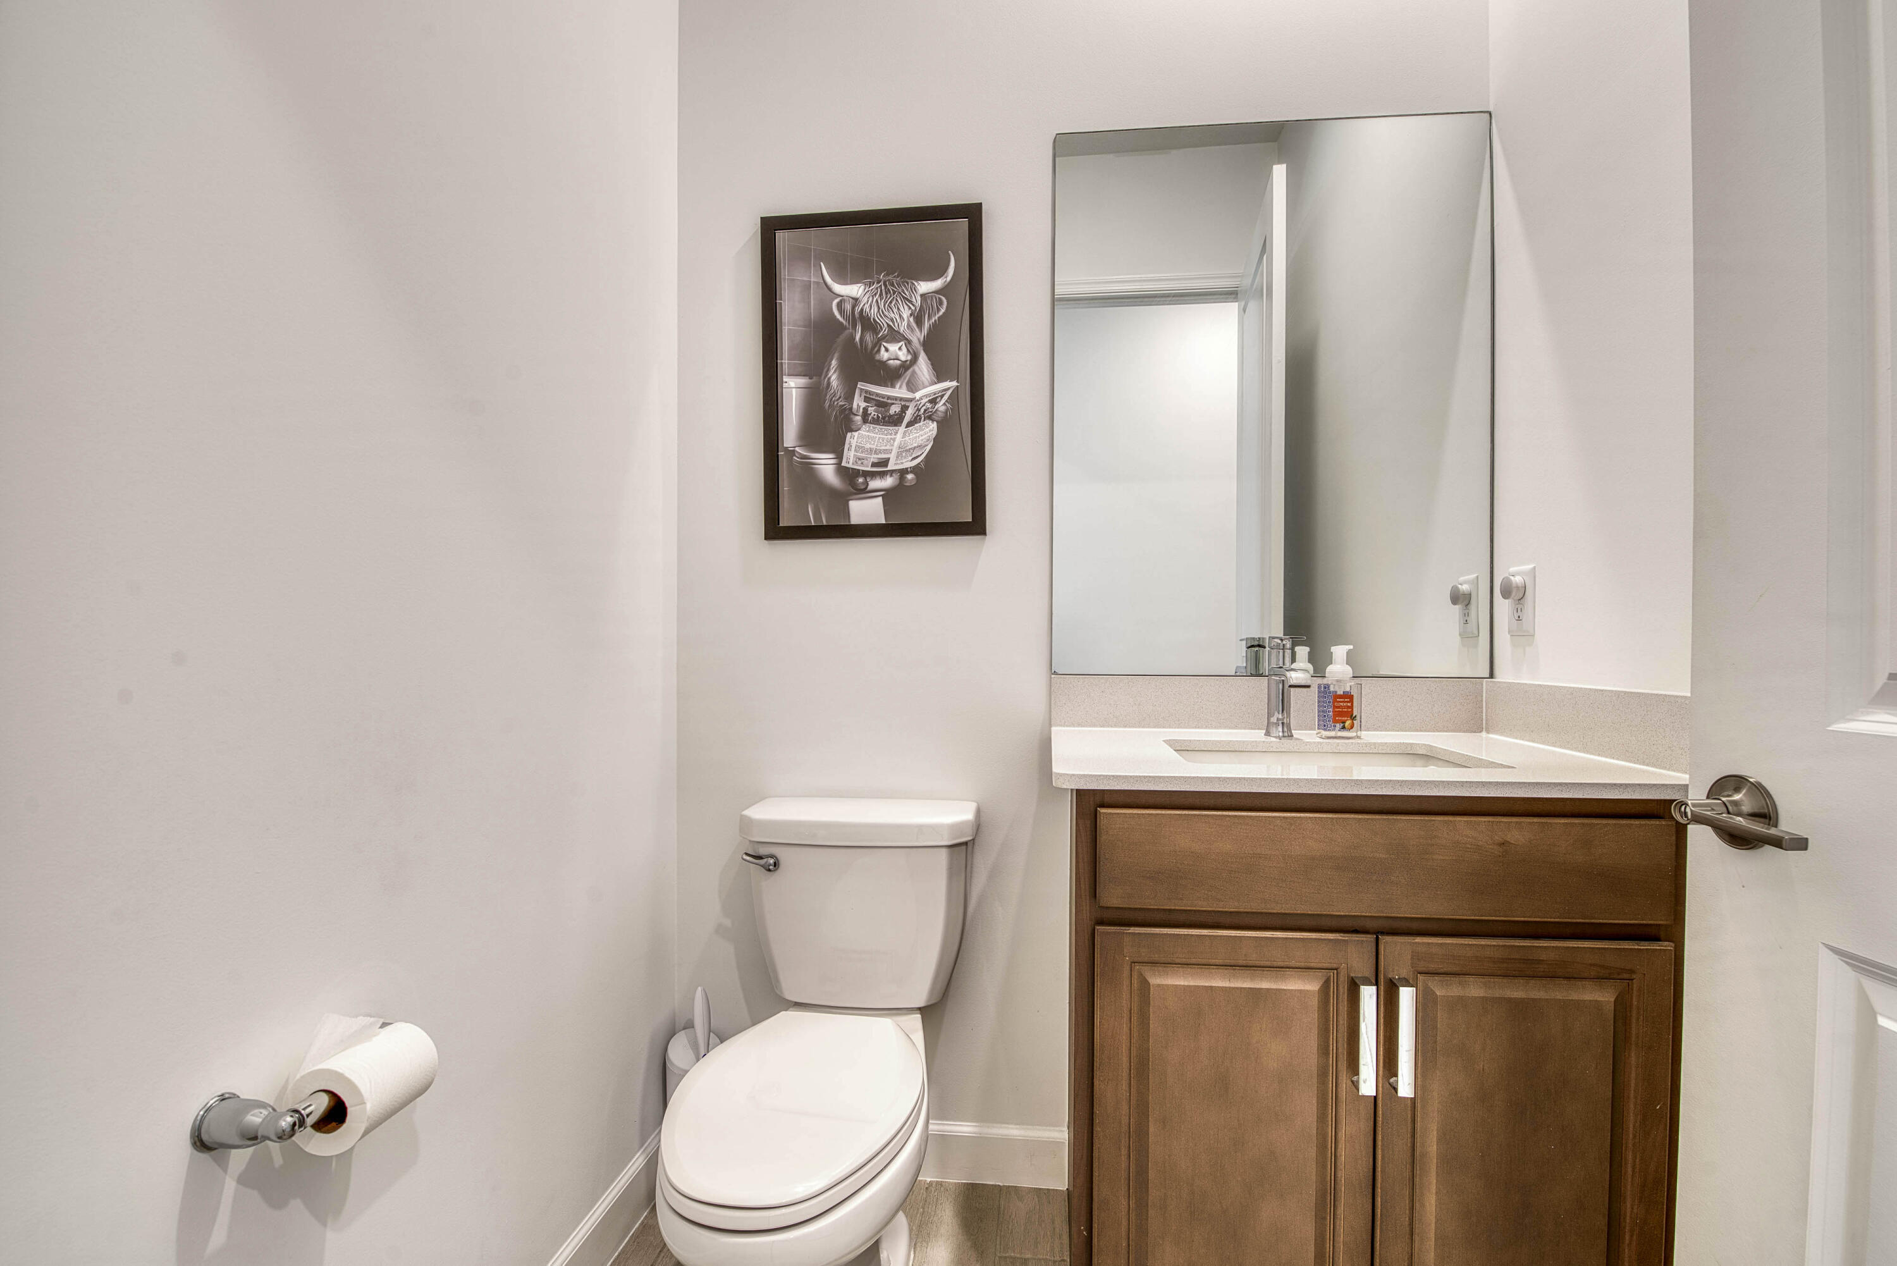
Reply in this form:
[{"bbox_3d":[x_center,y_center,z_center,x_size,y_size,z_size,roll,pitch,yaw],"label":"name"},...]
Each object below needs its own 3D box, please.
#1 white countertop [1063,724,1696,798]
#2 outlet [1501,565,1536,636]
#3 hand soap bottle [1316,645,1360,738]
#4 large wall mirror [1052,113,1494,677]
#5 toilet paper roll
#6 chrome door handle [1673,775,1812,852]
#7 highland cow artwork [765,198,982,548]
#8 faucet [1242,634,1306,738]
[{"bbox_3d":[0.576,0.193,1.248,0.814,0.021,0.540,0,0,6],"label":"white countertop"},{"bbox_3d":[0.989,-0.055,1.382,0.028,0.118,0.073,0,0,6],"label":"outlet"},{"bbox_3d":[0.688,0.104,1.388,0.064,0.159,0.056,0,0,0],"label":"hand soap bottle"},{"bbox_3d":[0.608,-0.446,1.509,0.813,1.058,0.012,0,0,6],"label":"large wall mirror"},{"bbox_3d":[-0.589,0.458,0.801,0.086,0.086,0.094,0,0,6],"label":"toilet paper roll"},{"bbox_3d":[0.721,0.171,0.712,0.063,0.068,0.136,0,0,-2],"label":"chrome door handle"},{"bbox_3d":[-0.151,-0.517,1.585,0.449,0.653,0.022,-1,0,6],"label":"highland cow artwork"},{"bbox_3d":[0.580,0.095,1.358,0.051,0.176,0.128,0,0,6],"label":"faucet"}]

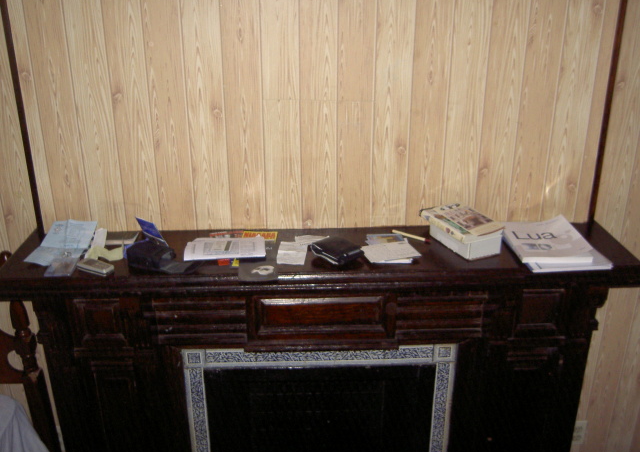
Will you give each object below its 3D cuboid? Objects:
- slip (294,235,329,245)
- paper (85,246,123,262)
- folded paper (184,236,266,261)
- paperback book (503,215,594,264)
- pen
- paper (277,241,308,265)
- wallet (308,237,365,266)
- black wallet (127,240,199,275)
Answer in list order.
[{"bbox_3d":[-0.023,0.040,1.840,0.098,0.006,0.055,0,22,0],"label":"slip"},{"bbox_3d":[-0.589,0.074,1.732,0.090,0.024,0.068,1,22,3],"label":"paper"},{"bbox_3d":[-0.262,0.066,1.756,0.217,0.017,0.135,-3,22,-7],"label":"folded paper"},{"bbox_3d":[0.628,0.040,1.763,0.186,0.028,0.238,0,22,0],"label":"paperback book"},{"bbox_3d":[0.270,0.030,1.861,0.129,0.008,0.008,18,28,37],"label":"pen"},{"bbox_3d":[-0.074,0.074,1.754,0.075,0.007,0.142,2,22,5],"label":"paper"},{"bbox_3d":[0.045,0.069,1.739,0.098,0.028,0.117,-20,30,-41],"label":"wallet"},{"bbox_3d":[-0.420,0.078,1.694,0.172,0.045,0.088,11,24,24],"label":"black wallet"}]

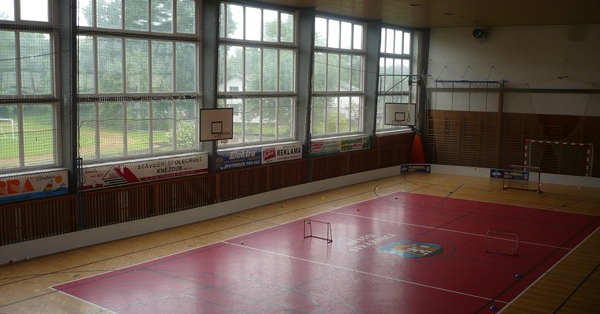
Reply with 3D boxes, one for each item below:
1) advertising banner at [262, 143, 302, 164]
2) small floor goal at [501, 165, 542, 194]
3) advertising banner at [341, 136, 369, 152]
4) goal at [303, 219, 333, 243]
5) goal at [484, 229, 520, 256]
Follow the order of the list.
[{"bbox_3d":[-0.756,-0.189,26.763,0.050,0.740,2.830,6,8,37],"label":"advertising banner"},{"bbox_3d":[10.969,1.028,29.623,1.660,1.200,0.680,6,8,37],"label":"small floor goal"},{"bbox_3d":[2.864,-0.700,31.545,0.050,0.700,2.900,6,8,37],"label":"advertising banner"},{"bbox_3d":[0.621,2.363,19.561,0.920,0.610,0.320,6,9,39],"label":"goal"},{"bbox_3d":[6.076,2.596,18.263,0.870,0.600,0.340,5,8,34],"label":"goal"}]

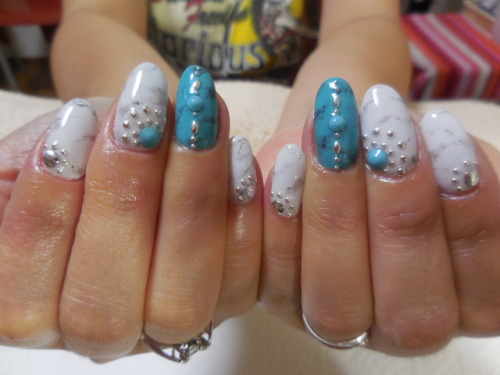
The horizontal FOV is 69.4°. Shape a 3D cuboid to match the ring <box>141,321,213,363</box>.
[{"bbox_3d":[-0.019,0.036,0.100,0.020,0.023,0.004,-23,-12,-14],"label":"ring"}]

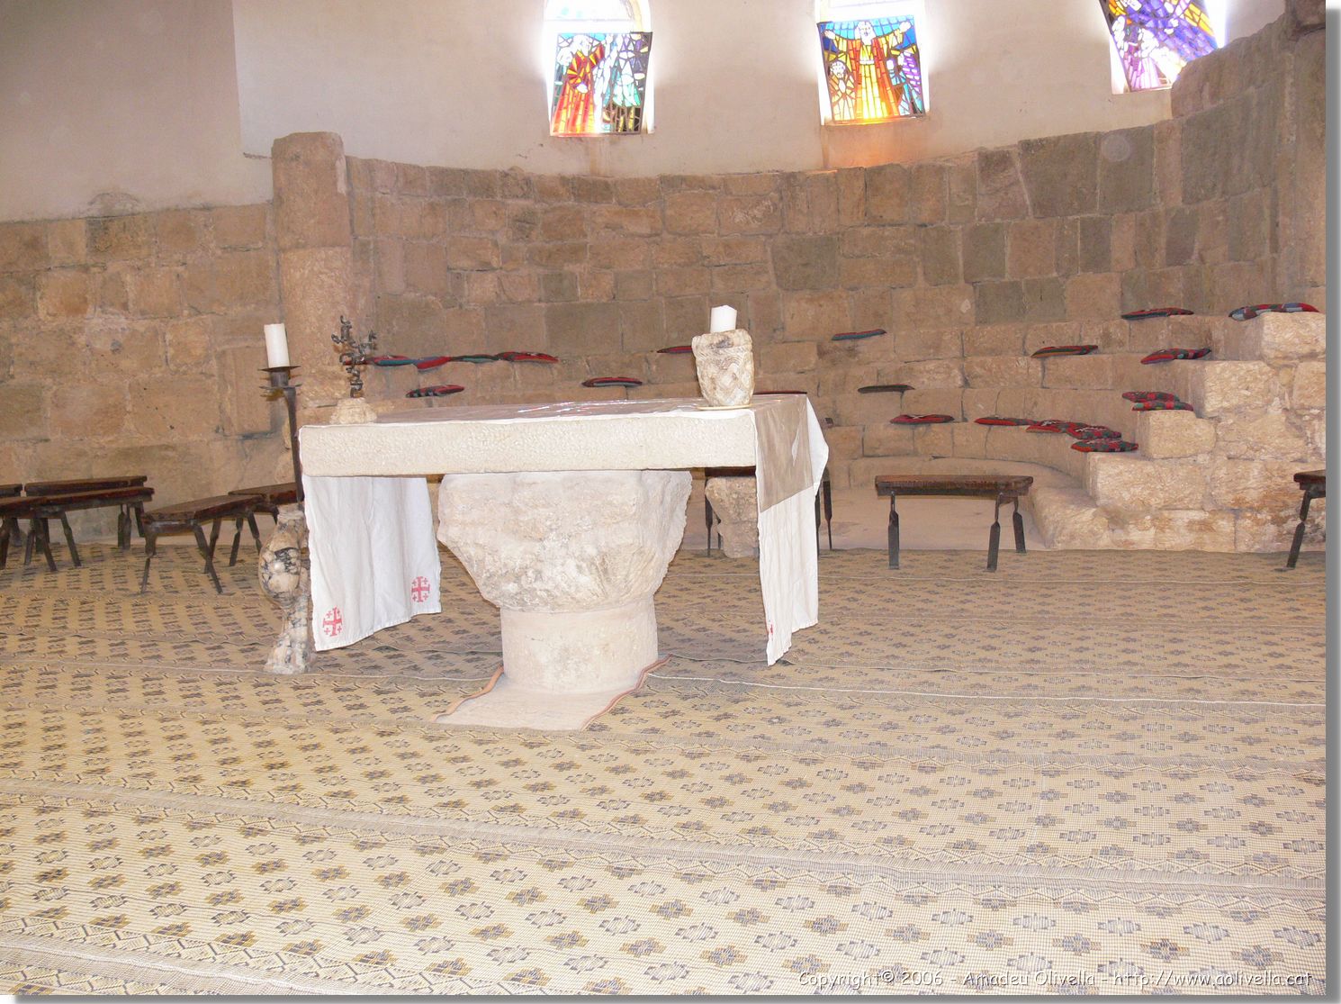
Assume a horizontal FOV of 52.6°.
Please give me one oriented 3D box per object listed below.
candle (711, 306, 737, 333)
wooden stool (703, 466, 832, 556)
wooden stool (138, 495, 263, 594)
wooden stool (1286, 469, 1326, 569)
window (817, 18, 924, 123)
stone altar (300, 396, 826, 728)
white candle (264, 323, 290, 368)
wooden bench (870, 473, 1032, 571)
[{"bbox_3d":[0.189,-0.652,4.850,0.092,0.098,0.092,-3,8,0],"label":"candle"},{"bbox_3d":[0.543,0.063,7.662,0.688,0.472,0.380,0,8,18],"label":"wooden stool"},{"bbox_3d":[-2.571,0.233,7.492,0.504,0.445,0.734,0,8,18],"label":"wooden stool"},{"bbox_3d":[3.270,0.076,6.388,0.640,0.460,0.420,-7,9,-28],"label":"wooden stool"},{"bbox_3d":[1.510,-3.224,10.148,0.721,0.740,0.052,0,36,18],"label":"window"},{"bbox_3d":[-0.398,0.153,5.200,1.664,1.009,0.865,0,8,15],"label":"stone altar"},{"bbox_3d":[-1.580,-0.625,5.450,0.085,0.172,0.085,-3,8,0],"label":"white candle"},{"bbox_3d":[1.502,0.095,7.201,0.806,0.448,0.550,0,8,18],"label":"wooden bench"}]

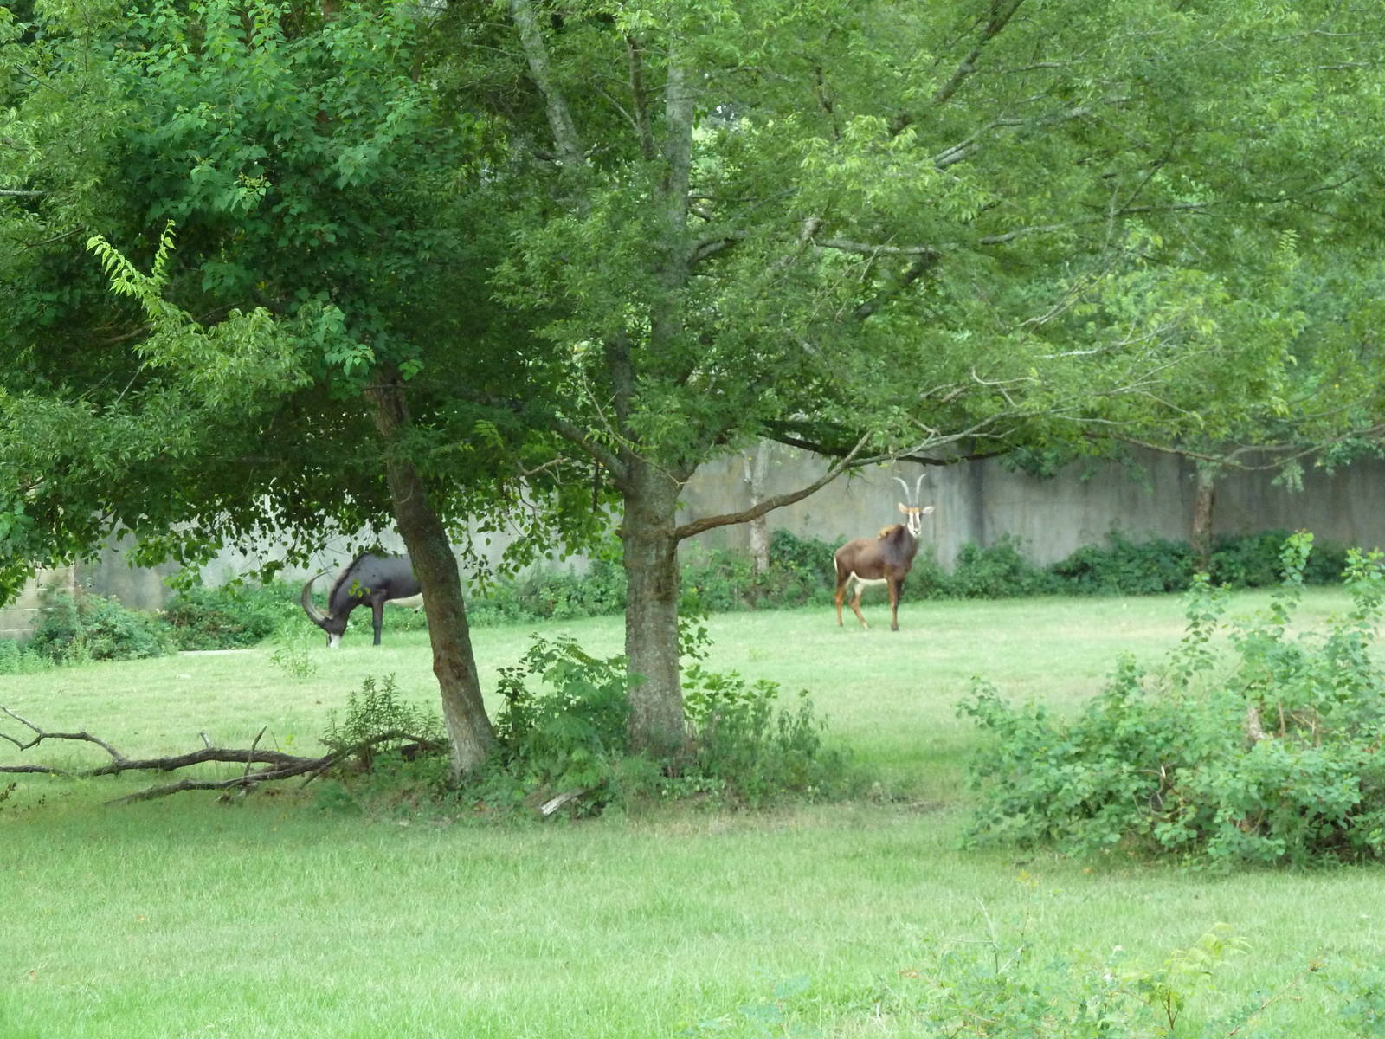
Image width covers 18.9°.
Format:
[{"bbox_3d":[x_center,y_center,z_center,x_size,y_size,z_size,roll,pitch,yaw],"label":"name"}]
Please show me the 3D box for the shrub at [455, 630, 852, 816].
[{"bbox_3d":[-0.243,1.281,26.000,2.450,1.080,1.800,0,1,0],"label":"shrub"}]

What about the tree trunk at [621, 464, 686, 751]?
[{"bbox_3d":[-0.245,0.575,26.500,0.400,1.900,0.400,0,1,0],"label":"tree trunk"}]

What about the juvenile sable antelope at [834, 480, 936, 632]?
[{"bbox_3d":[2.314,0.403,50.000,0.480,1.870,1.420,-1,1,-40],"label":"juvenile sable antelope"}]

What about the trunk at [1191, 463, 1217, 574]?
[{"bbox_3d":[7.134,0.023,58.000,0.330,1.600,0.330,0,1,0],"label":"trunk"}]

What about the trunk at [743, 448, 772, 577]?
[{"bbox_3d":[0.897,-0.098,58.000,0.340,1.920,0.340,0,1,0],"label":"trunk"}]

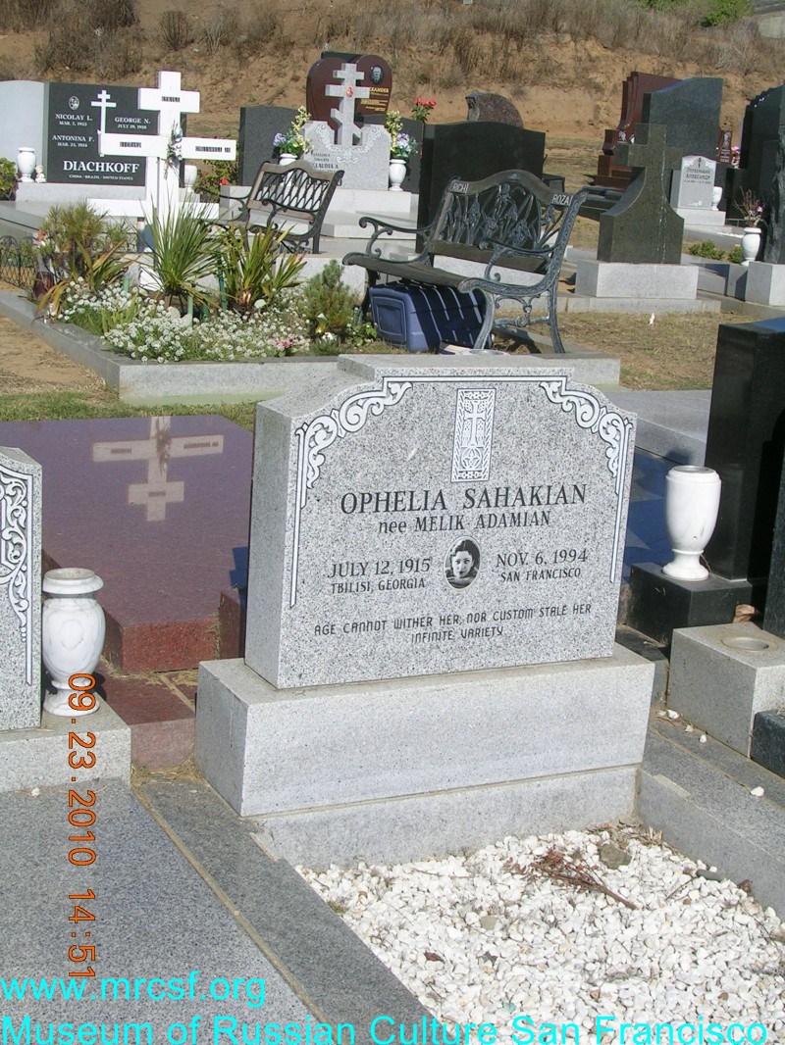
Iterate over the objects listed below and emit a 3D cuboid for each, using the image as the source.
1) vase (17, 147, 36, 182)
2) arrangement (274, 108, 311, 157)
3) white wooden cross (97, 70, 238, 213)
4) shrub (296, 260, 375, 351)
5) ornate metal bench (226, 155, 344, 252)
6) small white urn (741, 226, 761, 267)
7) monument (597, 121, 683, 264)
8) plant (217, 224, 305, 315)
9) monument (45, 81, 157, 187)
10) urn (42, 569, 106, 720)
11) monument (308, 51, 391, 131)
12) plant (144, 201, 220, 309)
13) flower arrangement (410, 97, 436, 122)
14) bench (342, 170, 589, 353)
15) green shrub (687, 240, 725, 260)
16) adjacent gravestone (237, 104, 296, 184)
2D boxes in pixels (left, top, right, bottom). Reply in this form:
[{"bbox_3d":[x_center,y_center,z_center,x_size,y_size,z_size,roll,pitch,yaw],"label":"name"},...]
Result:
[{"bbox_3d":[-3.080,-3.010,14.500,0.153,0.287,0.153,-3,15,-27],"label":"vase"},{"bbox_3d":[-0.917,-3.563,15.700,0.350,0.460,0.310,-3,15,-27],"label":"arrangement"},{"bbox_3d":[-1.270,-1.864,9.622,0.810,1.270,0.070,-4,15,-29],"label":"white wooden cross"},{"bbox_3d":[-0.283,-1.077,8.500,0.390,0.460,0.370,4,13,-1],"label":"shrub"},{"bbox_3d":[-0.947,-2.154,12.270,0.670,0.860,1.280,-3,15,-27],"label":"ornate metal bench"},{"bbox_3d":[2.644,-2.036,12.700,0.143,0.287,0.143,-3,15,-27],"label":"small white urn"},{"bbox_3d":[1.900,-2.469,12.924,0.629,1.024,0.182,-3,15,-25],"label":"monument"},{"bbox_3d":[-0.720,-1.395,9.400,0.420,0.490,0.400,-3,15,-26],"label":"plant"},{"bbox_3d":[-2.360,-3.291,14.645,1.200,0.820,0.160,-3,15,-27],"label":"monument"},{"bbox_3d":[-0.626,0.234,3.376,0.122,0.273,0.122,-3,14,-27],"label":"urn"},{"bbox_3d":[-0.450,-4.540,18.600,0.980,1.080,0.250,-3,15,-27],"label":"monument"},{"bbox_3d":[-1.118,-1.425,9.150,0.430,0.570,0.420,-3,15,-27],"label":"plant"},{"bbox_3d":[0.275,-3.673,15.300,0.200,0.230,0.200,-3,15,-26],"label":"flower arrangement"},{"bbox_3d":[0.347,-1.385,8.925,0.680,0.880,1.280,-3,15,-27],"label":"bench"},{"bbox_3d":[2.675,-2.332,14.700,0.290,0.170,0.270,-3,15,-26],"label":"green shrub"},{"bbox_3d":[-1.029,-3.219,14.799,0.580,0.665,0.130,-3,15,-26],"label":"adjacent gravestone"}]

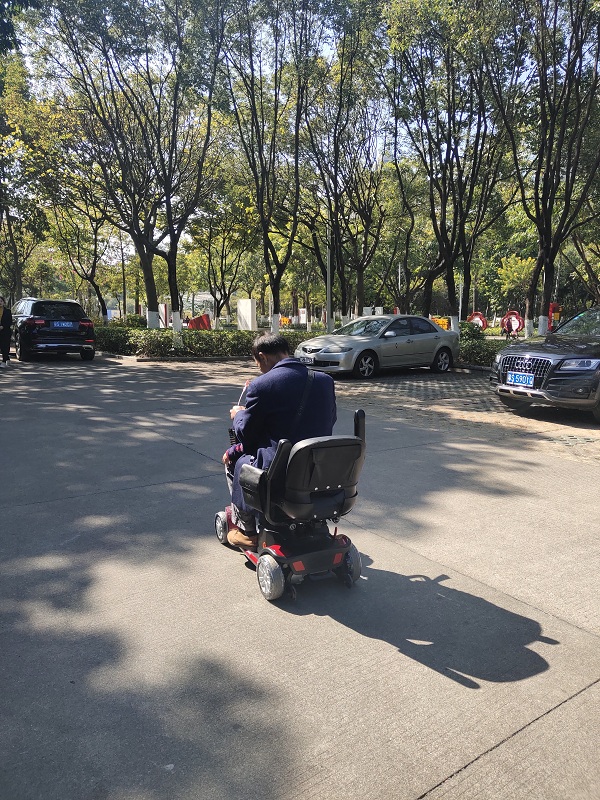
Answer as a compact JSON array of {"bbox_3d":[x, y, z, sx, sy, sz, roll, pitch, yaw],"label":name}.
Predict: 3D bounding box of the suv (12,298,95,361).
[{"bbox_3d":[-7.253,-2.007,19.053,1.900,1.640,4.680,-5,9,-30],"label":"suv"}]

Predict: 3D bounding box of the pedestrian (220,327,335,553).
[{"bbox_3d":[-0.111,0.283,3.758,0.530,1.220,0.740,-4,8,-27],"label":"pedestrian"}]

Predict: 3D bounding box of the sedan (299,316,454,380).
[{"bbox_3d":[1.973,-1.332,16.127,4.670,1.430,1.780,-7,10,-40],"label":"sedan"}]

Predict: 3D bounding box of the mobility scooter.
[{"bbox_3d":[-0.099,0.494,3.839,0.570,0.920,1.180,-4,8,-22],"label":"mobility scooter"}]

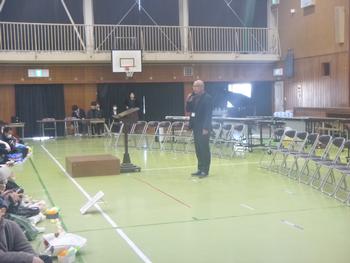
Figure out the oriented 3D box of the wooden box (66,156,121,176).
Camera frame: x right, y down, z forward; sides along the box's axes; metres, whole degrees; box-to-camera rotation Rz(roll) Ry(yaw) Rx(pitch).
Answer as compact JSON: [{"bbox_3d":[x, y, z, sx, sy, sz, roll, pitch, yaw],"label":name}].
[{"bbox_3d":[-1.593,0.669,10.622,0.900,0.295,0.920,-2,3,-17],"label":"wooden box"}]

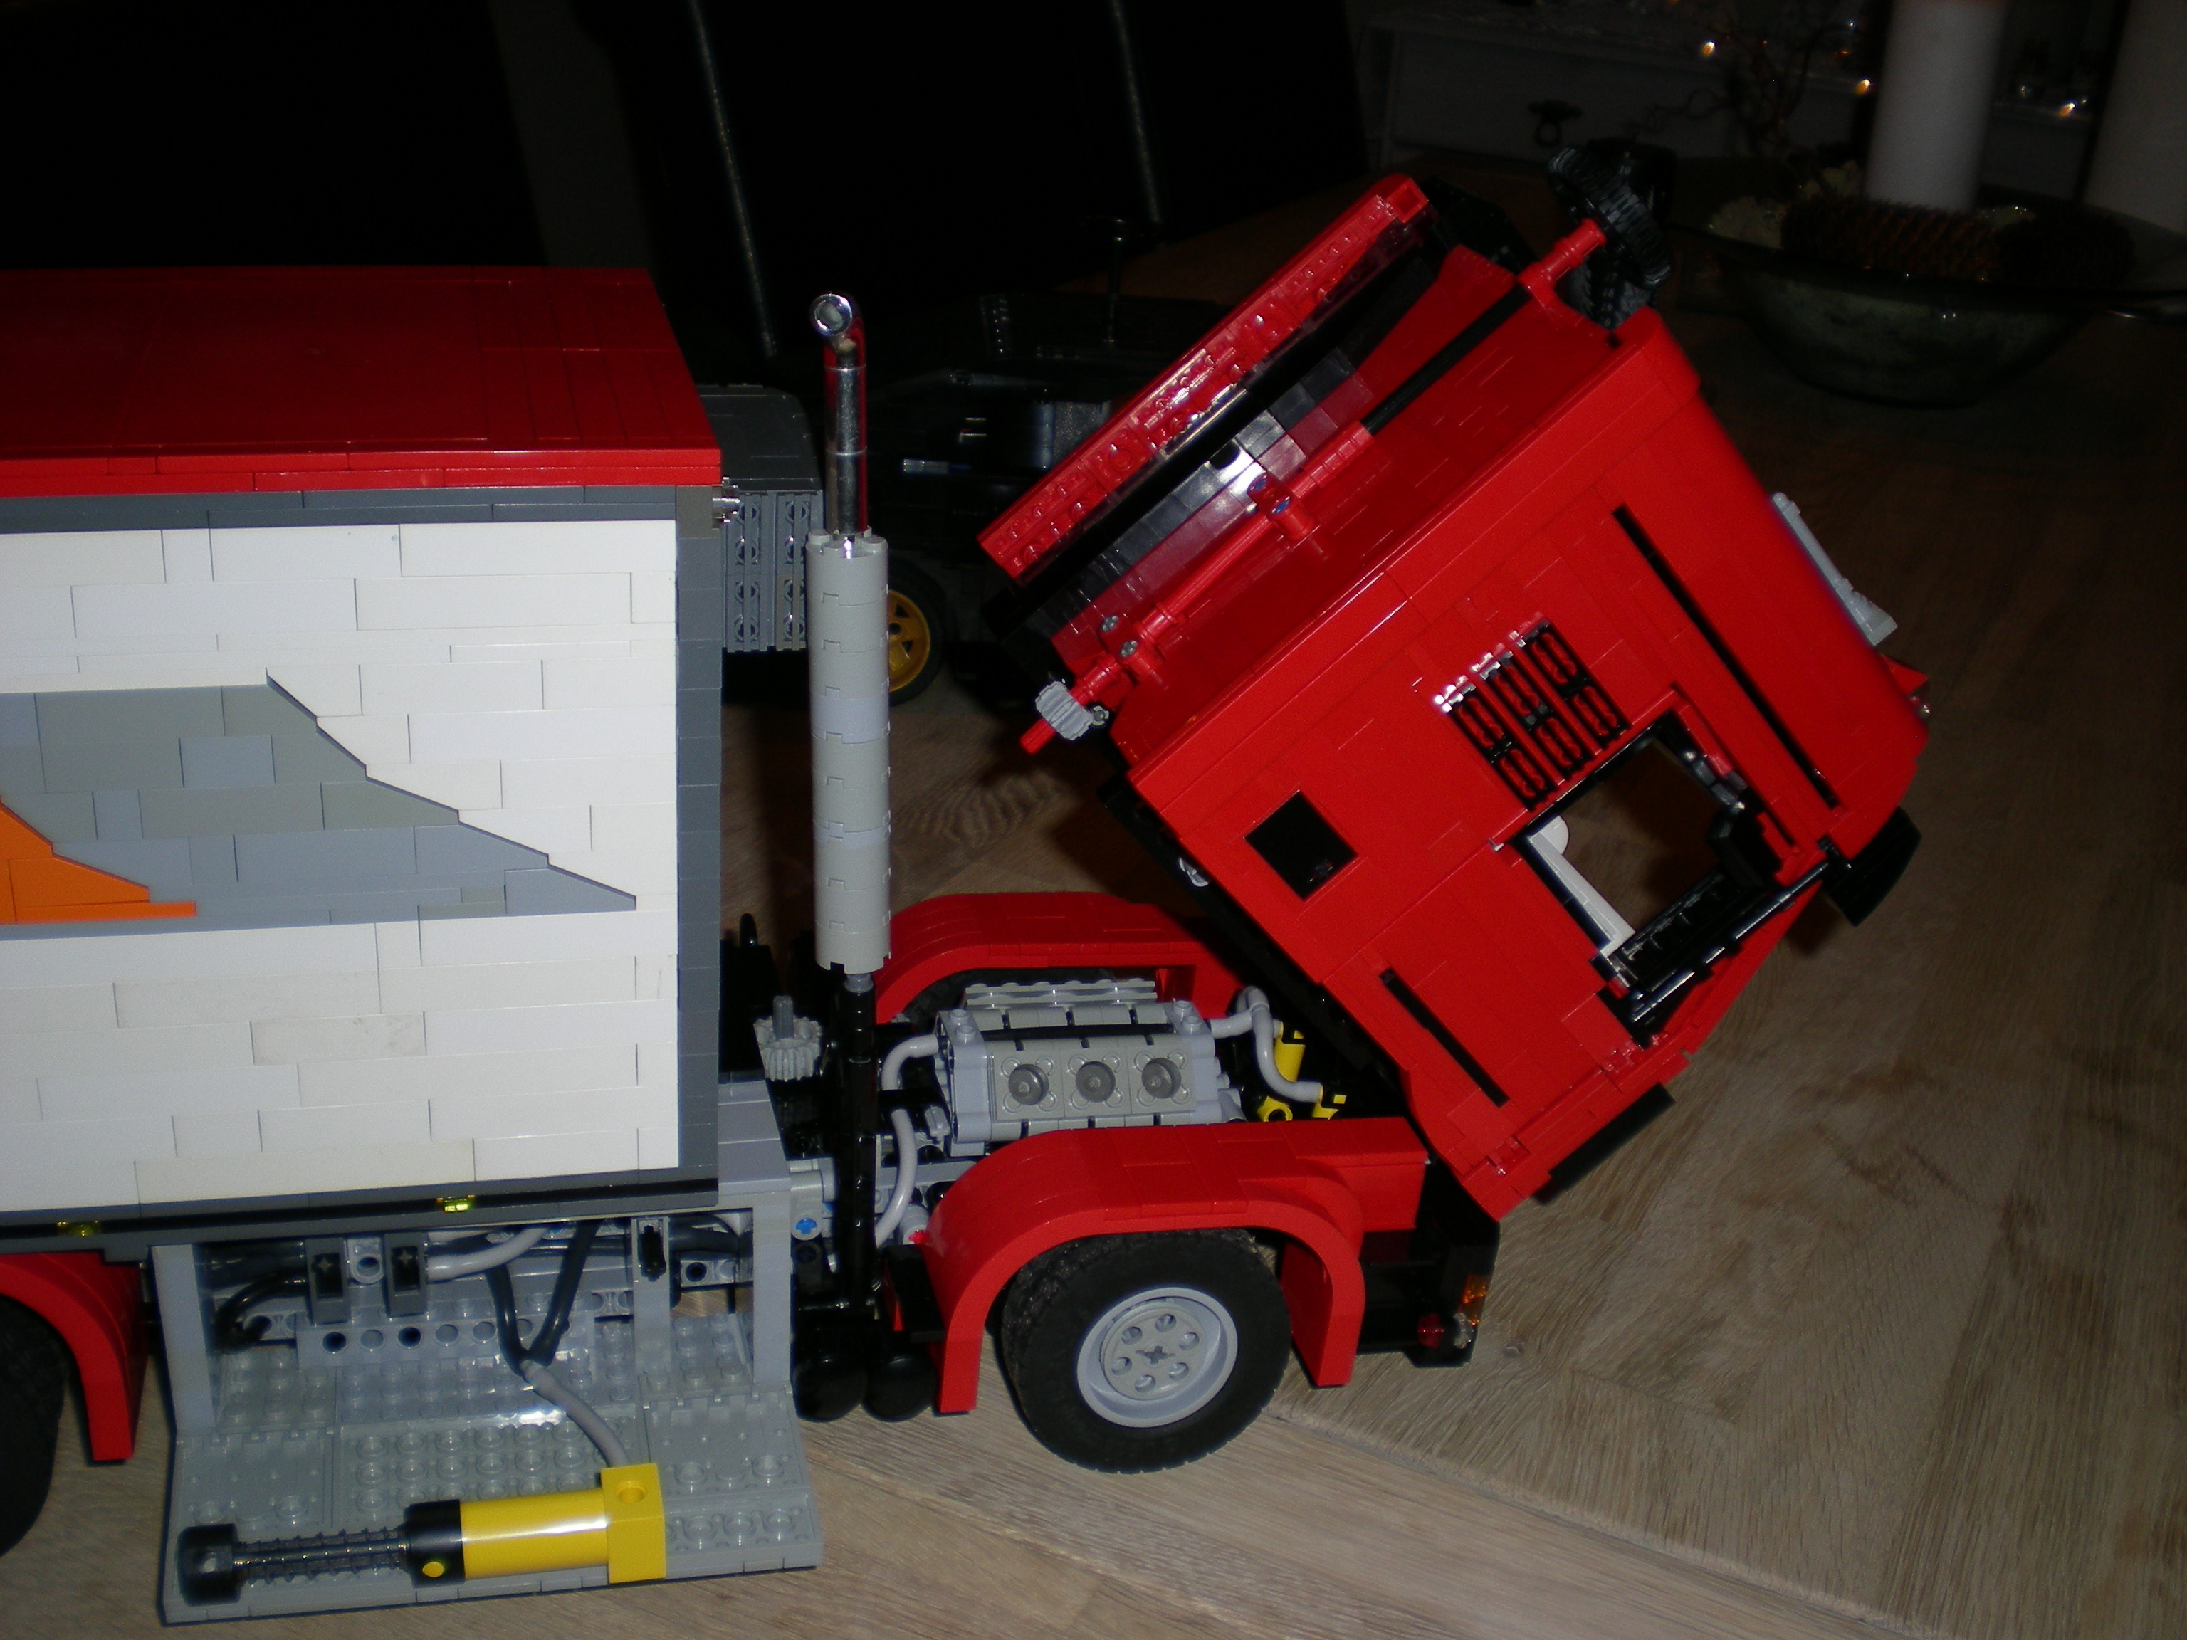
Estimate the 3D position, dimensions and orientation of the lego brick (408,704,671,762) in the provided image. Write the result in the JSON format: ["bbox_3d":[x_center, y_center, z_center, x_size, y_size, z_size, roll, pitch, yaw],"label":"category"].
[{"bbox_3d":[-0.104,-0.017,0.453,0.048,0.010,0.008,-2,22,-13],"label":"lego brick"}]

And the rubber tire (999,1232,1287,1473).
[{"bbox_3d":[0.012,0.115,0.538,0.062,0.062,0.020,-2,25,-15],"label":"rubber tire"}]

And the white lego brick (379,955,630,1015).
[{"bbox_3d":[-0.114,0.031,0.470,0.048,0.010,0.008,-2,22,-13],"label":"white lego brick"}]

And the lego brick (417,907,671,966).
[{"bbox_3d":[-0.106,0.021,0.468,0.048,0.010,0.008,-2,22,-13],"label":"lego brick"}]

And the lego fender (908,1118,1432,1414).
[{"bbox_3d":[0.018,0.099,0.539,0.112,0.051,0.032,-2,25,-15],"label":"lego fender"}]

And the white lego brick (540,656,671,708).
[{"bbox_3d":[-0.091,-0.027,0.448,0.024,0.010,0.008,-2,23,-14],"label":"white lego brick"}]

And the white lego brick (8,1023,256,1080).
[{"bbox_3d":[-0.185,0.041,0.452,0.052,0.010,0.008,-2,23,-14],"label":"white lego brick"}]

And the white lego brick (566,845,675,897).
[{"bbox_3d":[-0.093,0.009,0.461,0.024,0.010,0.008,-2,23,-14],"label":"white lego brick"}]

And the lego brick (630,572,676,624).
[{"bbox_3d":[-0.081,-0.043,0.443,0.008,0.010,0.008,-2,23,-14],"label":"lego brick"}]

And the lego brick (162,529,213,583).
[{"bbox_3d":[-0.157,-0.047,0.417,0.008,0.010,0.008,-2,23,-14],"label":"lego brick"}]

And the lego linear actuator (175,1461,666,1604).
[{"bbox_3d":[-0.130,0.143,0.470,0.091,0.016,0.016,-2,26,-15],"label":"lego linear actuator"}]

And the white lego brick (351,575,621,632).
[{"bbox_3d":[-0.109,-0.041,0.437,0.048,0.010,0.008,-2,23,-14],"label":"white lego brick"}]

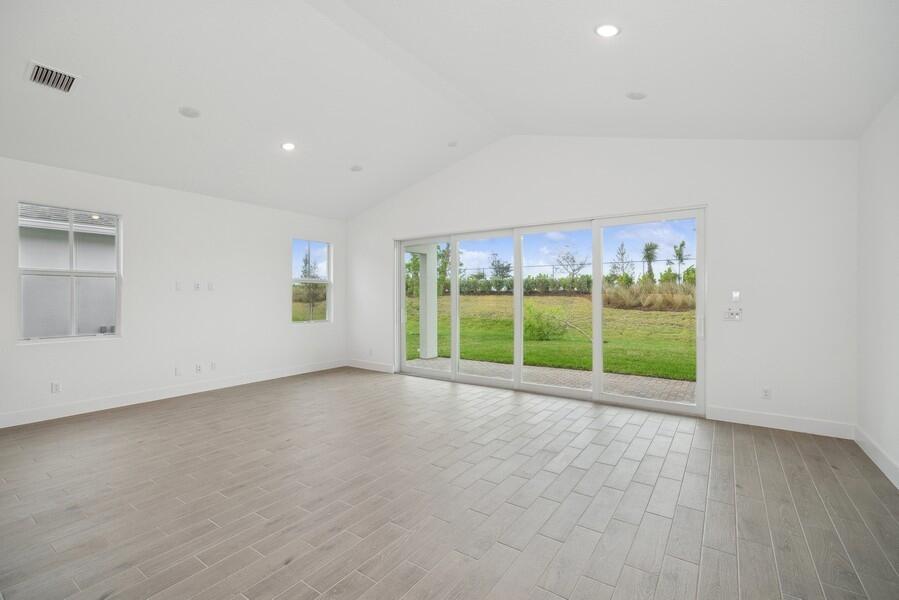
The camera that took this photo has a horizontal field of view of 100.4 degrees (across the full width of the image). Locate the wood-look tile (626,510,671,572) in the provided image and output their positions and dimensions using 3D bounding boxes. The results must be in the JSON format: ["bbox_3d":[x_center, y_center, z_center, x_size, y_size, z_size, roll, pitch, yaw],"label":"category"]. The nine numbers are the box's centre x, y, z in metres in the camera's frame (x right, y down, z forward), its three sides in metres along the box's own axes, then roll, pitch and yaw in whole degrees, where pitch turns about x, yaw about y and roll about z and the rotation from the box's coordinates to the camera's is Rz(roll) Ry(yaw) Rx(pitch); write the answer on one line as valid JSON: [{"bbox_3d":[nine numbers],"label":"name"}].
[{"bbox_3d":[1.182,1.409,2.194,0.155,0.010,0.605,0,1,36],"label":"wood-look tile"}]

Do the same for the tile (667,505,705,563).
[{"bbox_3d":[1.443,1.408,2.269,0.155,0.010,0.605,0,1,36],"label":"tile"}]

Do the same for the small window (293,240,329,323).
[{"bbox_3d":[-2.541,-0.328,6.934,0.100,1.500,0.850,1,1,38],"label":"small window"}]

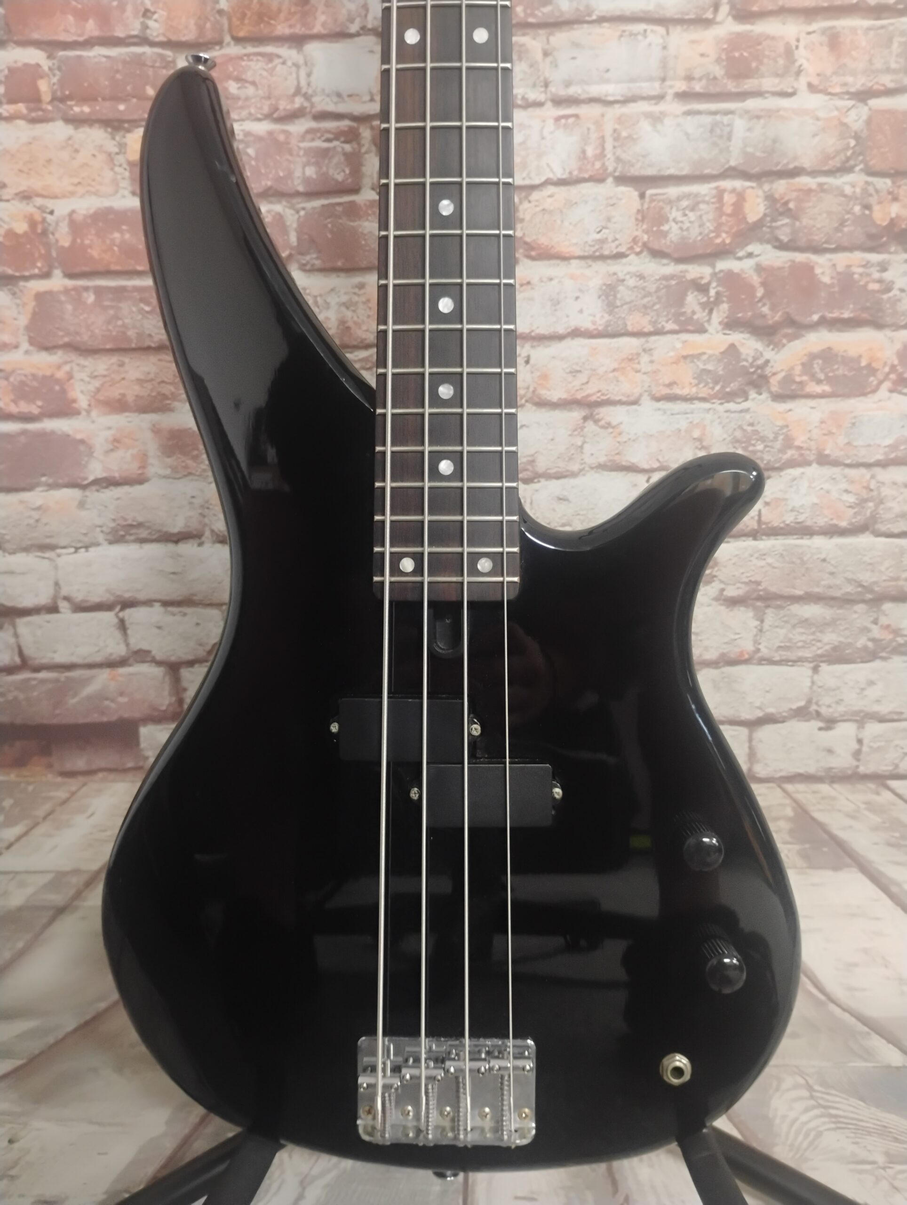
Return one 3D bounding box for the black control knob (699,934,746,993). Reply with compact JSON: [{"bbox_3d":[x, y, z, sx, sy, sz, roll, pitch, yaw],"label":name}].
[{"bbox_3d":[0.119,0.162,0.434,0.017,0.017,0.018,0,4,1],"label":"black control knob"}]

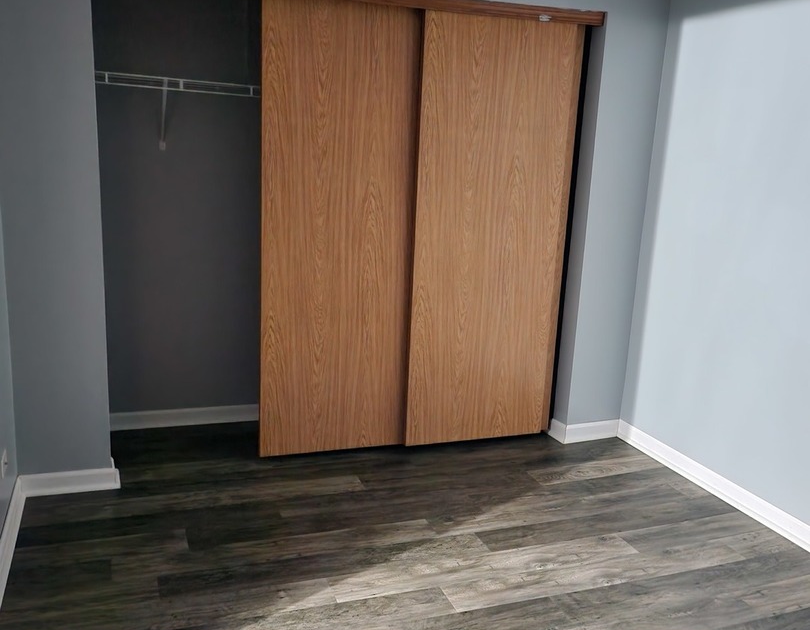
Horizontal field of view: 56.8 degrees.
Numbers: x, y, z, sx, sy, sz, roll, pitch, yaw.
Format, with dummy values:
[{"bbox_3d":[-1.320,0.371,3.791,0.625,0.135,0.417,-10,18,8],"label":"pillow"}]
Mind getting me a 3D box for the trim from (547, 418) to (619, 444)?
[{"bbox_3d":[0.965,0.598,3.988,0.347,0.092,0.144,-2,13,-20],"label":"trim"}]

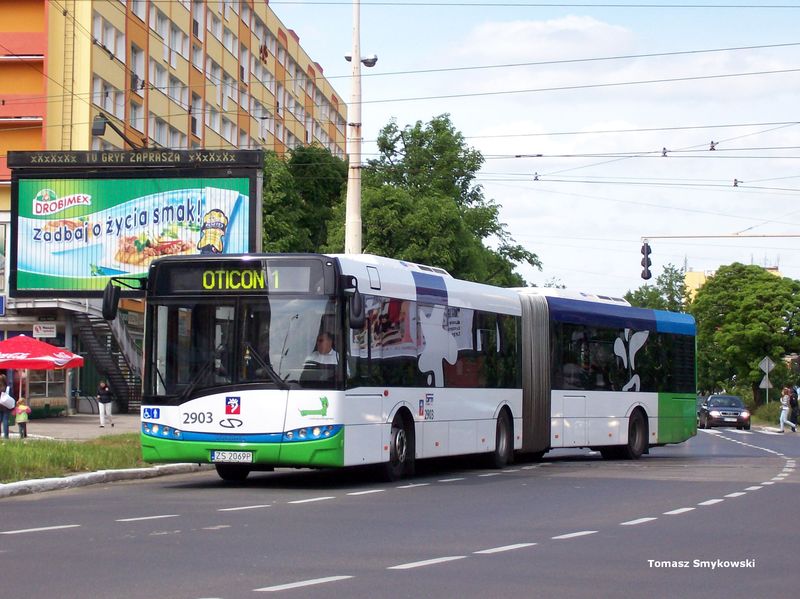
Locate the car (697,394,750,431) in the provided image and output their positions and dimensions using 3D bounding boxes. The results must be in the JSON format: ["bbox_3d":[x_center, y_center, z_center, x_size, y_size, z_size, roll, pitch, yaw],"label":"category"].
[{"bbox_3d":[13.594,4.682,84.035,1.730,1.450,4.200,0,-3,4],"label":"car"}]

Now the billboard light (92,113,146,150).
[{"bbox_3d":[-5.843,-3.456,41.336,0.350,0.550,2.500,0,-3,9],"label":"billboard light"}]

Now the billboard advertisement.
[{"bbox_3d":[-5.631,-1.596,42.691,5.480,3.170,0.450,0,-3,9],"label":"billboard advertisement"}]

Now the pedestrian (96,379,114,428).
[{"bbox_3d":[-10.387,3.686,70.800,0.550,1.680,0.450,0,-3,14],"label":"pedestrian"}]

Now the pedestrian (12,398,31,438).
[{"bbox_3d":[-9.744,3.064,51.800,0.460,1.040,0.340,0,-3,3],"label":"pedestrian"}]

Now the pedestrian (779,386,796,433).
[{"bbox_3d":[14.791,4.216,76.500,0.650,1.690,0.500,1,-3,-6],"label":"pedestrian"}]

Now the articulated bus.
[{"bbox_3d":[0.927,1.213,32.179,3.200,2.920,18.000,-1,-3,22],"label":"articulated bus"}]

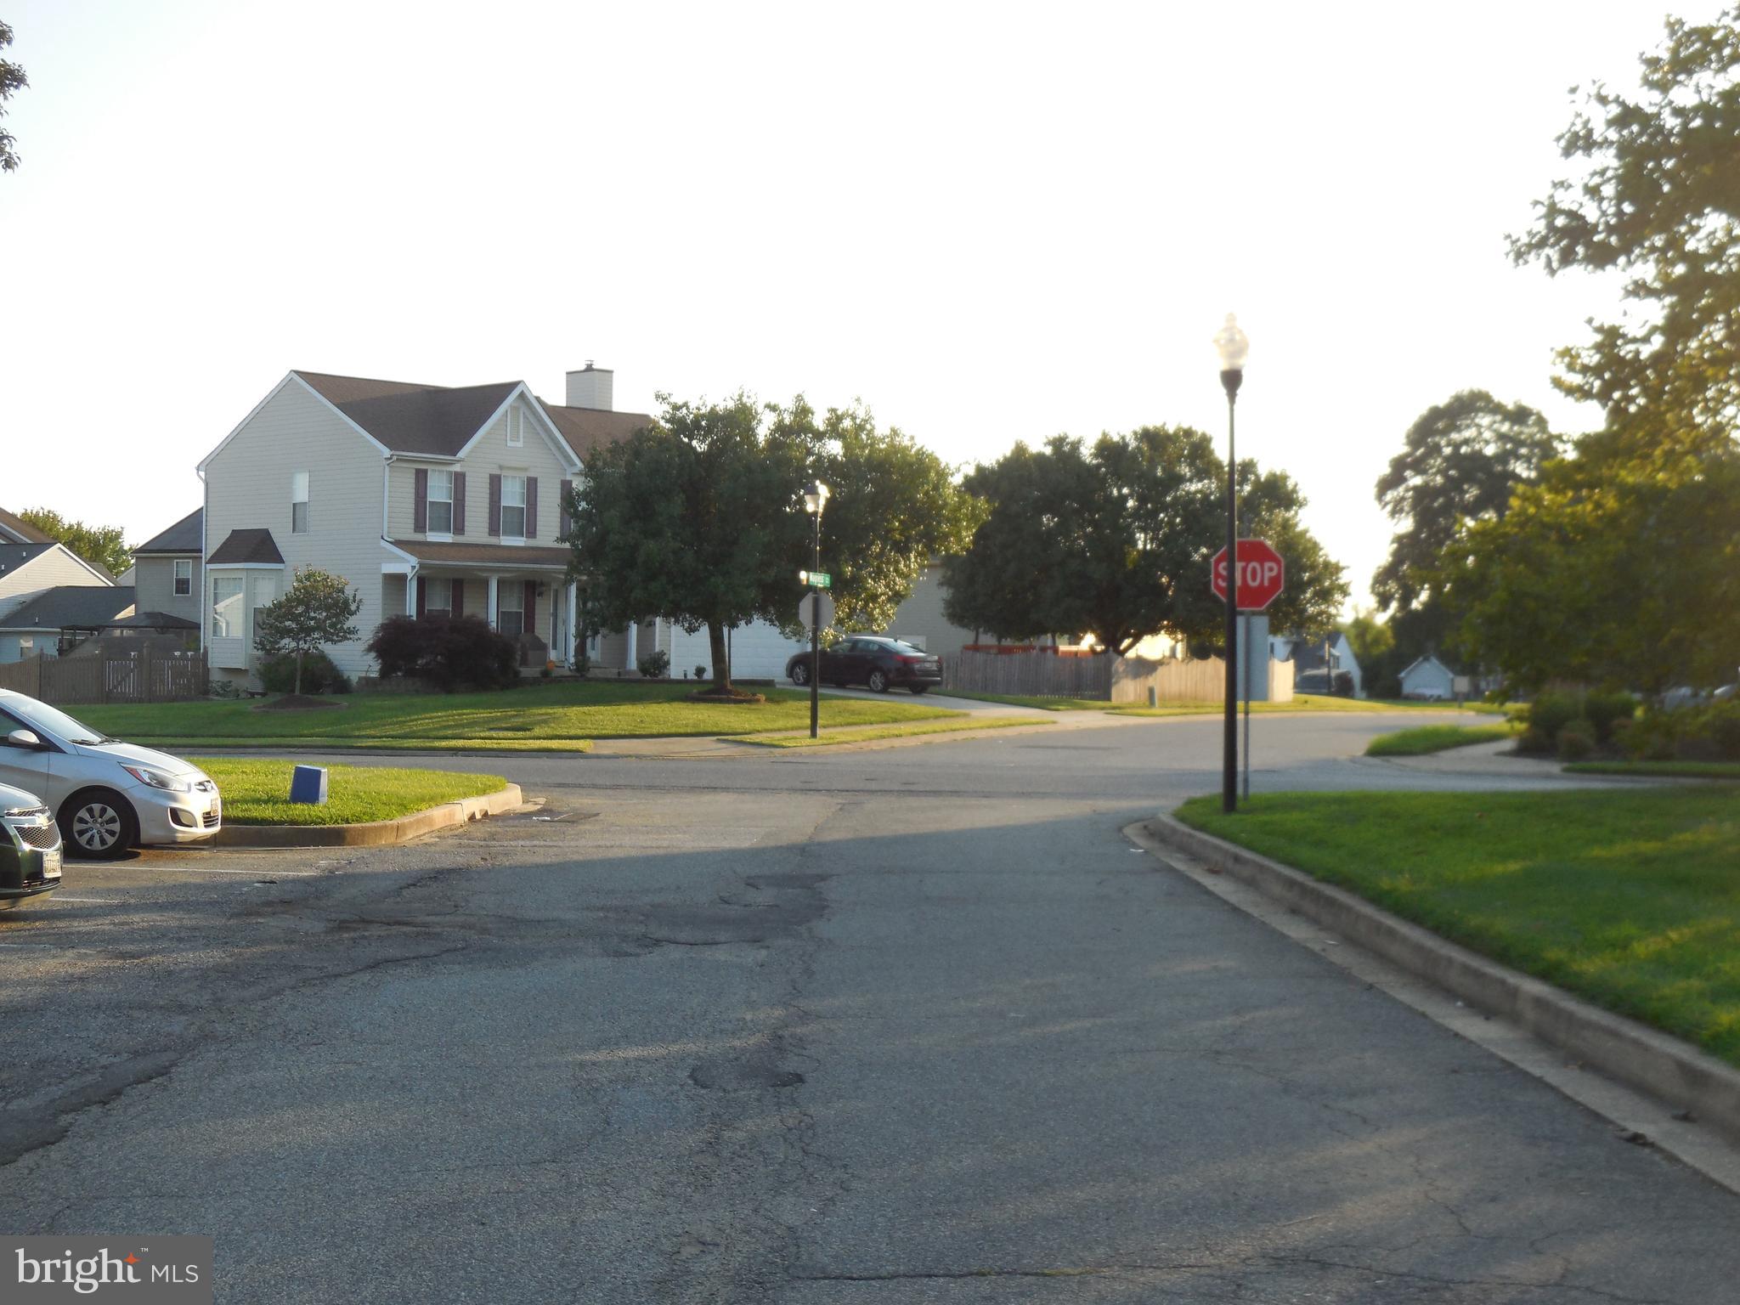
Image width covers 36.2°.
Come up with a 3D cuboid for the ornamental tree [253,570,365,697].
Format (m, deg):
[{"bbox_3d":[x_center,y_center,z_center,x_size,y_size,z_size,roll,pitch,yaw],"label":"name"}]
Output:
[{"bbox_3d":[-13.309,-0.514,63.000,2.600,3.070,2.500,0,0,-12],"label":"ornamental tree"}]

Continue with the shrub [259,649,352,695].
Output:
[{"bbox_3d":[-13.950,0.487,65.800,2.250,1.170,2.000,0,0,-12],"label":"shrub"}]

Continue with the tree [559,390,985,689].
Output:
[{"bbox_3d":[-2.368,-2.645,64.000,9.800,7.200,8.800,0,0,0],"label":"tree"}]

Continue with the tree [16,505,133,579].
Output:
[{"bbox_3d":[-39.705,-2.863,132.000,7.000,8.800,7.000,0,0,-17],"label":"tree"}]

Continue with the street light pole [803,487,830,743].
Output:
[{"bbox_3d":[-1.092,-0.863,54.200,0.500,5.280,0.500,0,0,-1],"label":"street light pole"}]

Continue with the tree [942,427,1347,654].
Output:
[{"bbox_3d":[9.356,-3.111,91.000,13.600,9.200,12.300,0,0,6],"label":"tree"}]

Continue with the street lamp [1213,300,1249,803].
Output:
[{"bbox_3d":[3.572,-0.879,26.300,0.360,4.920,0.360,0,0,0],"label":"street lamp"}]

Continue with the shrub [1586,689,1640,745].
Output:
[{"bbox_3d":[12.943,1.139,46.500,0.970,0.960,0.950,0,0,16],"label":"shrub"}]

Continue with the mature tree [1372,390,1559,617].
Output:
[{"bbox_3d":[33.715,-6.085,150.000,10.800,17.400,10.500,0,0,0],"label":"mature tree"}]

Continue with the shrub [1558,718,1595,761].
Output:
[{"bbox_3d":[10.268,1.264,38.700,0.580,0.650,0.580,0,0,0],"label":"shrub"}]

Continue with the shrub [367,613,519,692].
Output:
[{"bbox_3d":[-10.094,0.000,63.000,3.550,1.850,3.200,0,0,0],"label":"shrub"}]

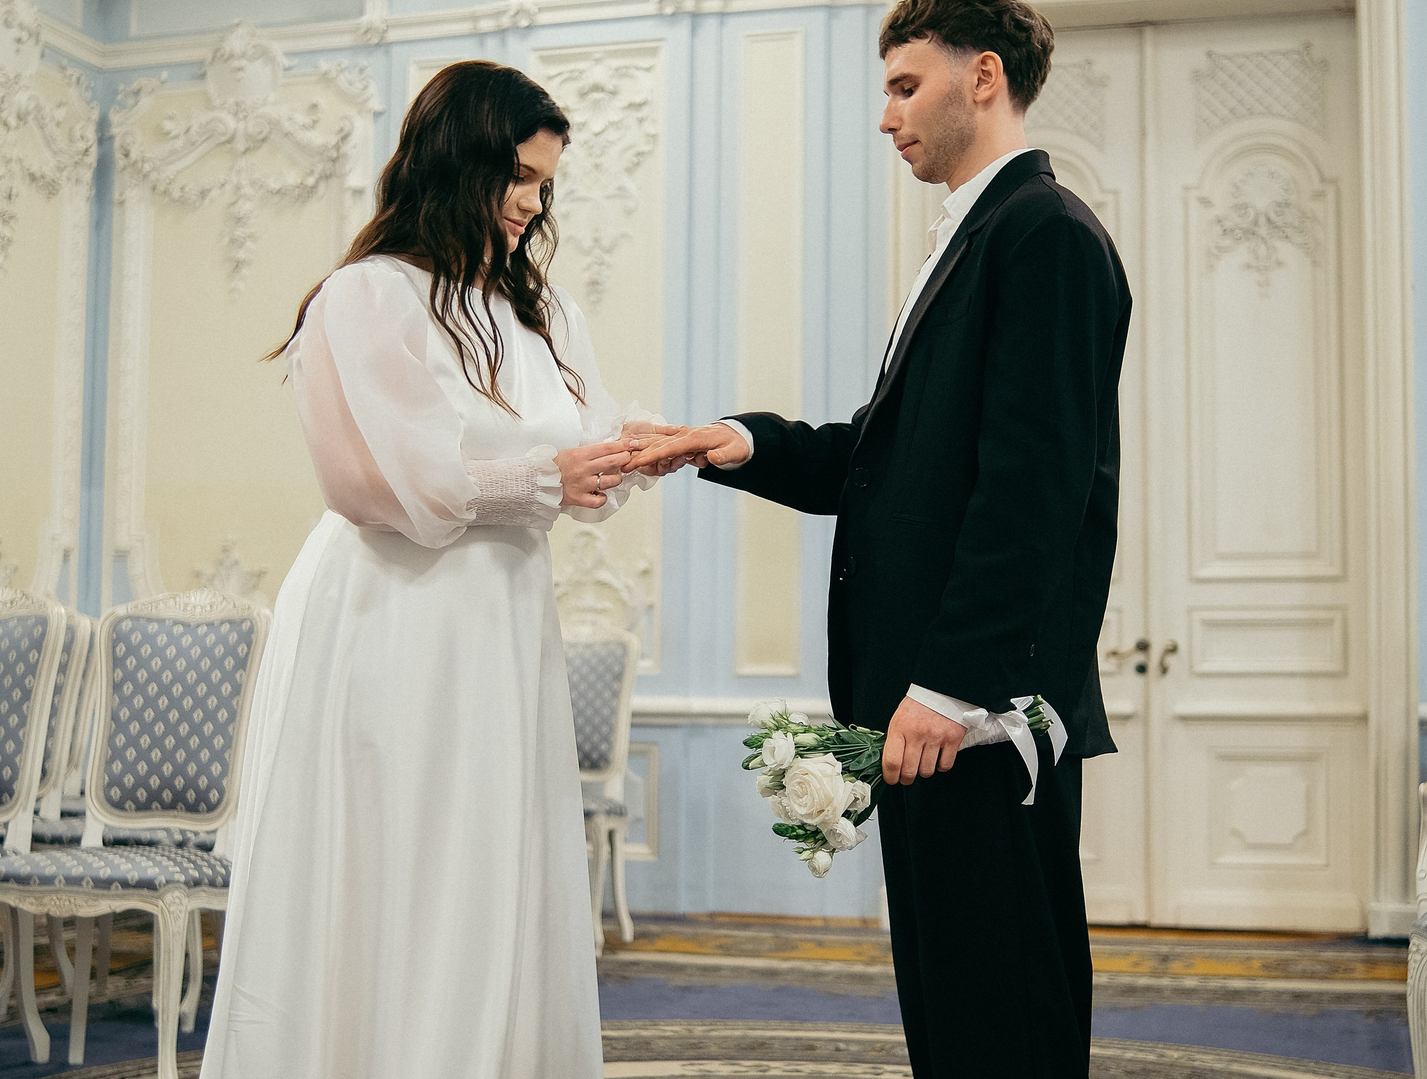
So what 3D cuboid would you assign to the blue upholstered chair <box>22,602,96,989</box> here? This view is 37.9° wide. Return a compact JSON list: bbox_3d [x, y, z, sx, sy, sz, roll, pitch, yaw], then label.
[{"bbox_3d":[-2.026,0.714,5.635,0.520,1.060,0.580,-1,-4,16],"label":"blue upholstered chair"}]

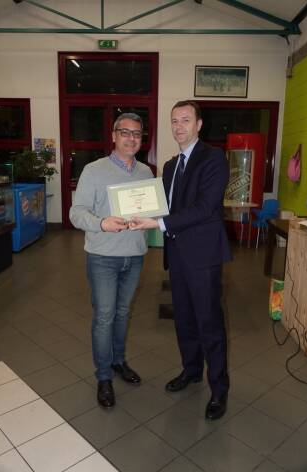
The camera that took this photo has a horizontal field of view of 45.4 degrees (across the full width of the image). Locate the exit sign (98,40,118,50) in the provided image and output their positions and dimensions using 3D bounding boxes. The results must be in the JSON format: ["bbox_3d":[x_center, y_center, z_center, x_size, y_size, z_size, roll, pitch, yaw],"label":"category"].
[{"bbox_3d":[-0.931,-3.956,7.597,0.410,0.180,0.060,1,11,2],"label":"exit sign"}]

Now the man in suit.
[{"bbox_3d":[0.173,0.135,2.224,0.560,1.810,0.530,9,13,34],"label":"man in suit"}]

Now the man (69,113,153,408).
[{"bbox_3d":[-0.263,0.157,2.281,0.560,1.740,0.480,-2,11,-15],"label":"man"}]

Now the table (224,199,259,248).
[{"bbox_3d":[1.494,-0.214,6.978,0.850,0.760,0.820,1,11,2],"label":"table"}]

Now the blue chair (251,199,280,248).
[{"bbox_3d":[2.085,-0.235,6.932,0.500,0.840,0.480,-7,13,-36],"label":"blue chair"}]

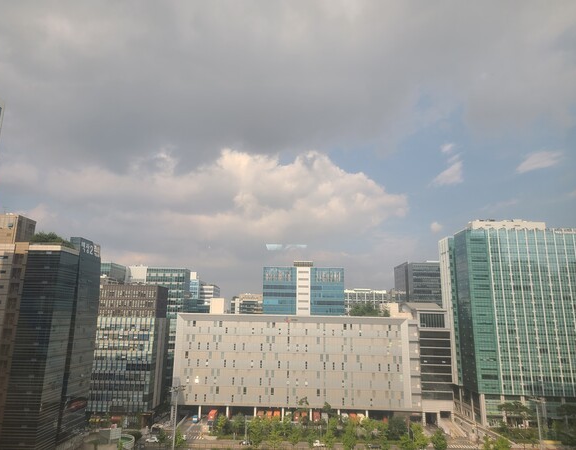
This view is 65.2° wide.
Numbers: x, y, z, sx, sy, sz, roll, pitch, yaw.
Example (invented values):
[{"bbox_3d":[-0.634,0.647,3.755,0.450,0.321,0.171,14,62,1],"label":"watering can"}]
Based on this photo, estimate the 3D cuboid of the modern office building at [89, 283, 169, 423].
[{"bbox_3d":[-68.810,55.630,195.530,25.240,56.430,15.000,0,-13,3],"label":"modern office building"}]

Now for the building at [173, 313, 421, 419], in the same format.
[{"bbox_3d":[4.290,69.170,222.980,110.380,45.340,42.000,0,-13,4],"label":"building"}]

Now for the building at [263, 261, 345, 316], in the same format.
[{"bbox_3d":[9.410,63.510,268.260,47.300,77.600,24.000,0,-13,3],"label":"building"}]

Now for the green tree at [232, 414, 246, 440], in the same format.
[{"bbox_3d":[-17.550,73.480,164.840,5.090,9.180,5.090,0,-13,3],"label":"green tree"}]

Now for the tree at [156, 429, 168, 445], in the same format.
[{"bbox_3d":[-43.210,73.060,155.910,4.140,4.960,4.140,0,-13,3],"label":"tree"}]

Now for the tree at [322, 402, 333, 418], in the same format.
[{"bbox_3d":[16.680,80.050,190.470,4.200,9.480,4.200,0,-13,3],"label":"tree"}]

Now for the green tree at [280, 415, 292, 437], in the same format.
[{"bbox_3d":[-0.500,75.920,170.700,4.520,7.740,4.520,0,-13,3],"label":"green tree"}]

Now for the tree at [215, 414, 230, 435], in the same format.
[{"bbox_3d":[-24.830,76.160,172.090,6.080,7.100,6.080,0,-13,3],"label":"tree"}]

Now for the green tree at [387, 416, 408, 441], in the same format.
[{"bbox_3d":[40.520,75.580,167.450,8.130,8.280,8.130,0,-13,3],"label":"green tree"}]

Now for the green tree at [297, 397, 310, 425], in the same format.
[{"bbox_3d":[6.450,77.330,186.000,5.730,12.350,5.730,0,-13,3],"label":"green tree"}]

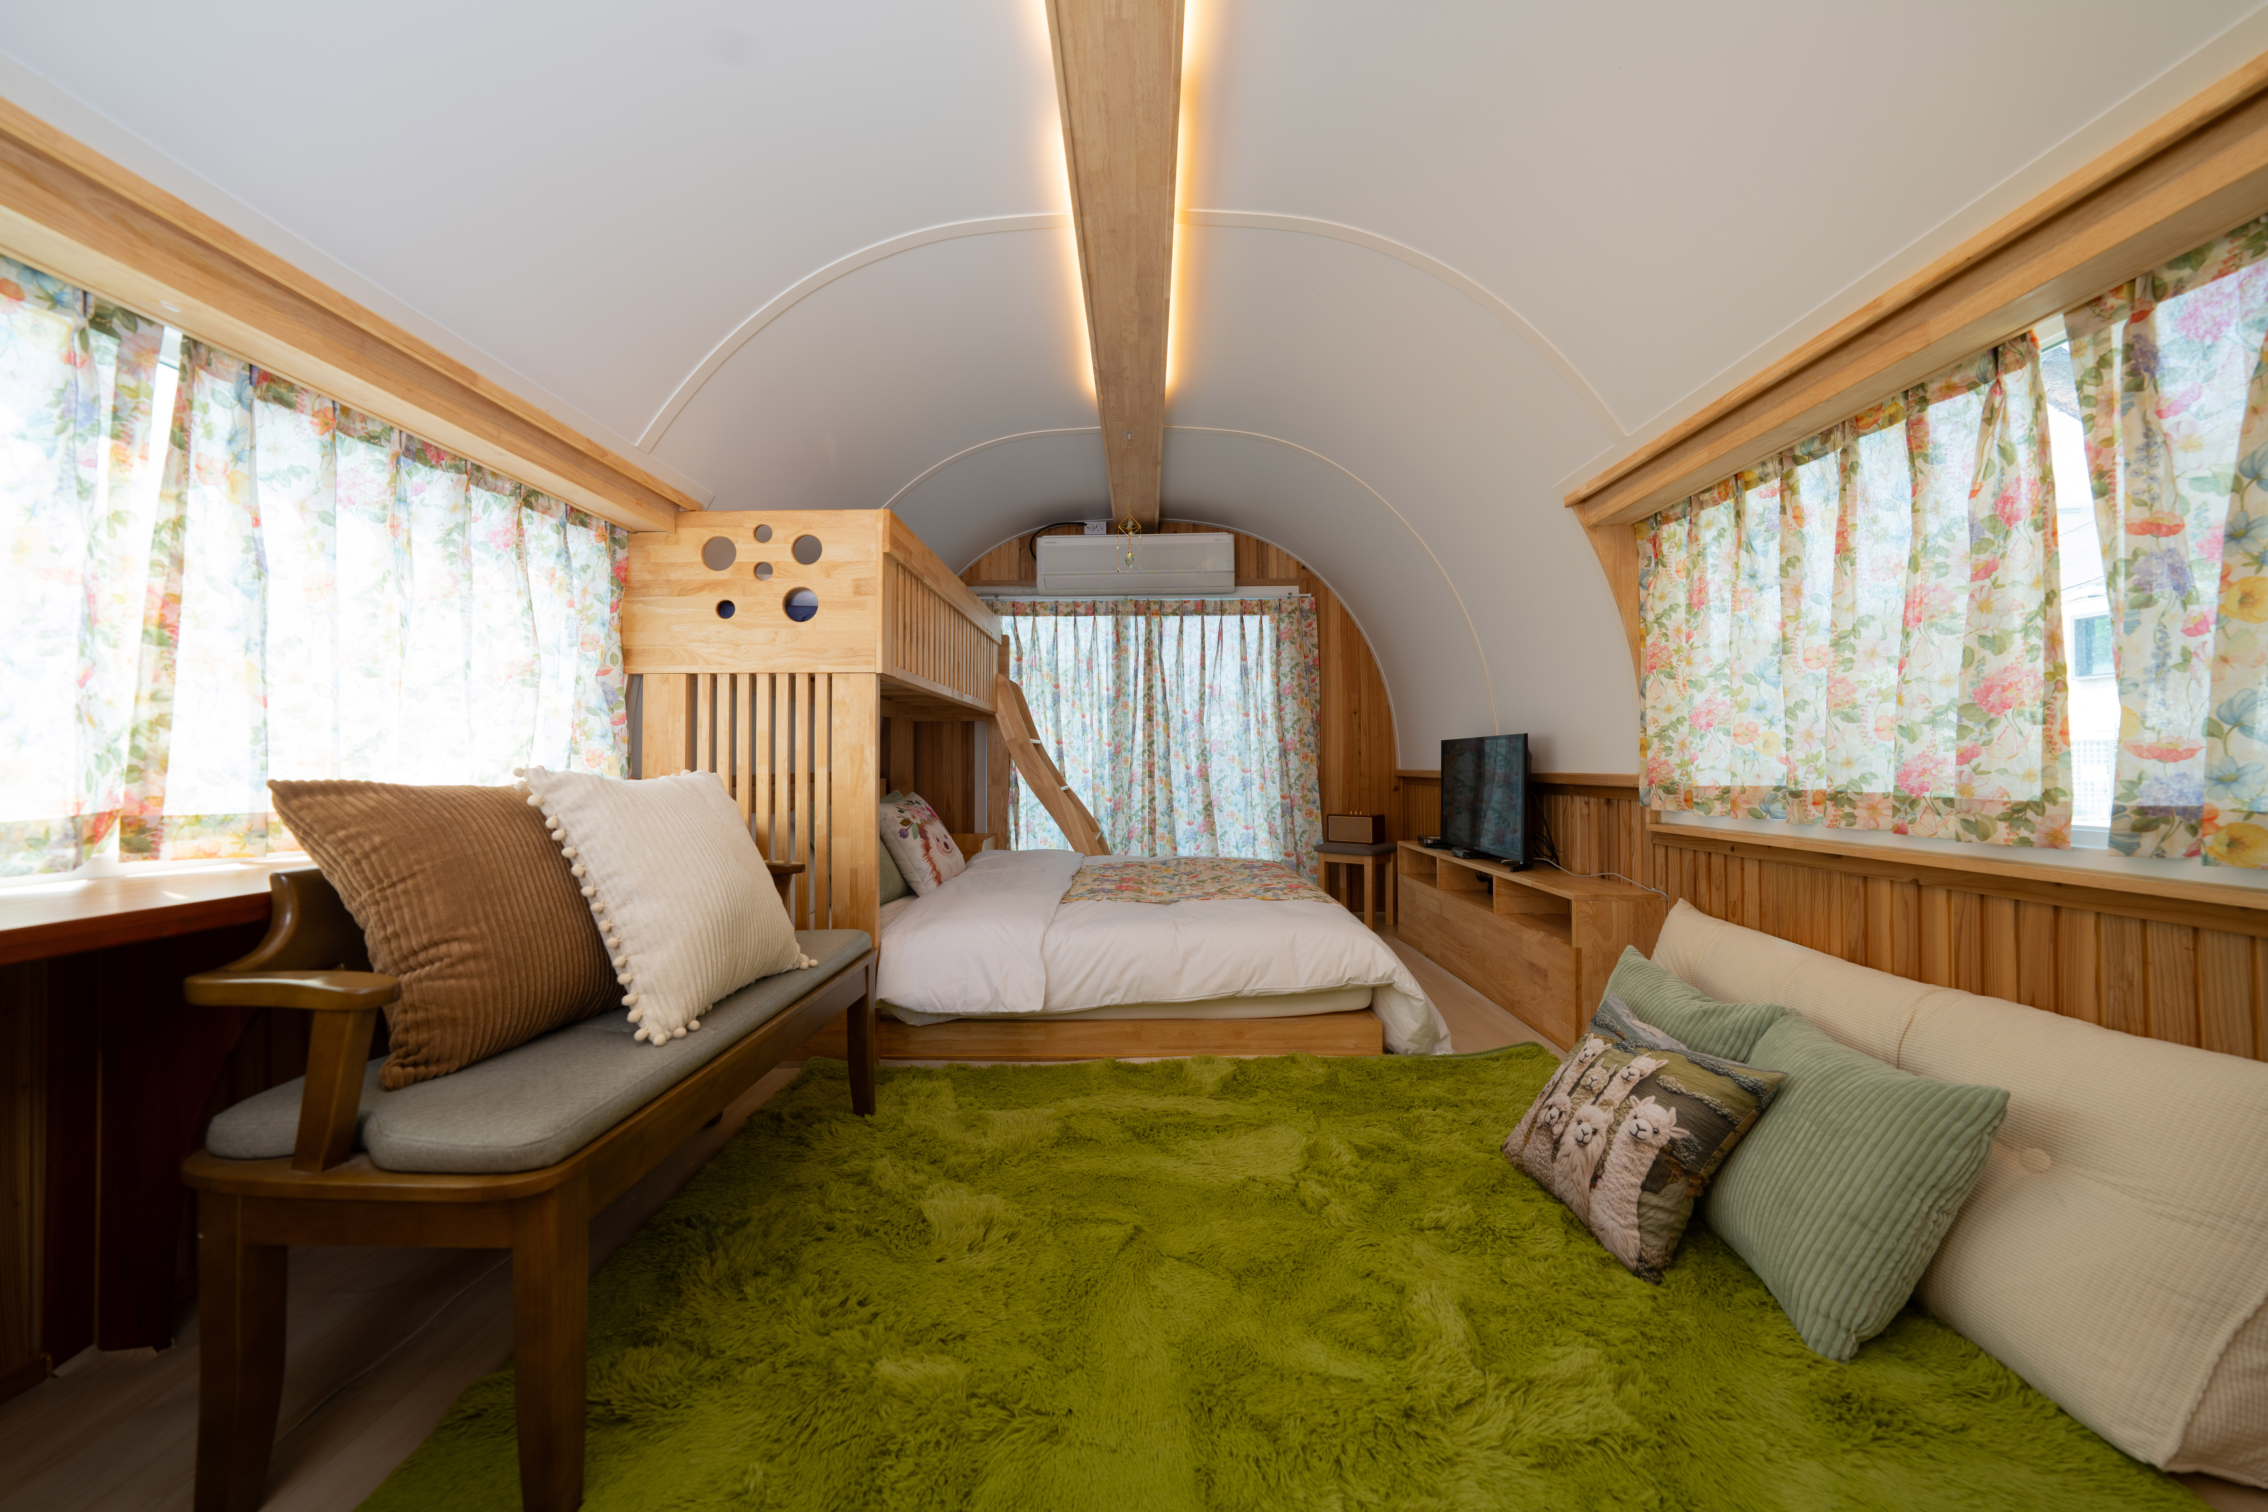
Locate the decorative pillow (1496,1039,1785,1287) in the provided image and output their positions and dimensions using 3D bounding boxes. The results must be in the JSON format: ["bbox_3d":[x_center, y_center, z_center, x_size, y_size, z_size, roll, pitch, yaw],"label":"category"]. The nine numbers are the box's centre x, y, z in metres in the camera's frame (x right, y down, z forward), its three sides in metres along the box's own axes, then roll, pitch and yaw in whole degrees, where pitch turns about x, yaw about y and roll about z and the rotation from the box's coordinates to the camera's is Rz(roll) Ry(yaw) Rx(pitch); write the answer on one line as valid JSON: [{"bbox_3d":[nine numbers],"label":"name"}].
[{"bbox_3d":[0.984,0.715,1.504,0.140,0.430,0.440,35,-3,-3],"label":"decorative pillow"}]

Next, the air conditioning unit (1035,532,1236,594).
[{"bbox_3d":[0.017,-1.070,4.317,1.090,0.310,0.230,0,0,1],"label":"air conditioning unit"}]

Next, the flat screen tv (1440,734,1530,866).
[{"bbox_3d":[1.534,0.183,3.344,0.140,0.525,0.870,0,0,1],"label":"flat screen tv"}]

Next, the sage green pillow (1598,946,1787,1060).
[{"bbox_3d":[1.122,0.679,1.634,0.160,0.460,0.460,26,0,-1],"label":"sage green pillow"}]

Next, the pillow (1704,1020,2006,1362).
[{"bbox_3d":[1.182,0.701,1.324,0.160,0.460,0.460,31,0,8],"label":"pillow"}]

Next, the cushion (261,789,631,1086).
[{"bbox_3d":[-1.087,0.244,1.303,0.170,0.480,0.500,-27,-4,7],"label":"cushion"}]

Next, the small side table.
[{"bbox_3d":[1.238,0.705,4.188,0.330,0.452,0.320,-1,0,38],"label":"small side table"}]

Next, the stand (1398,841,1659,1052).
[{"bbox_3d":[1.517,0.684,3.151,0.280,0.478,1.655,0,0,1],"label":"stand"}]

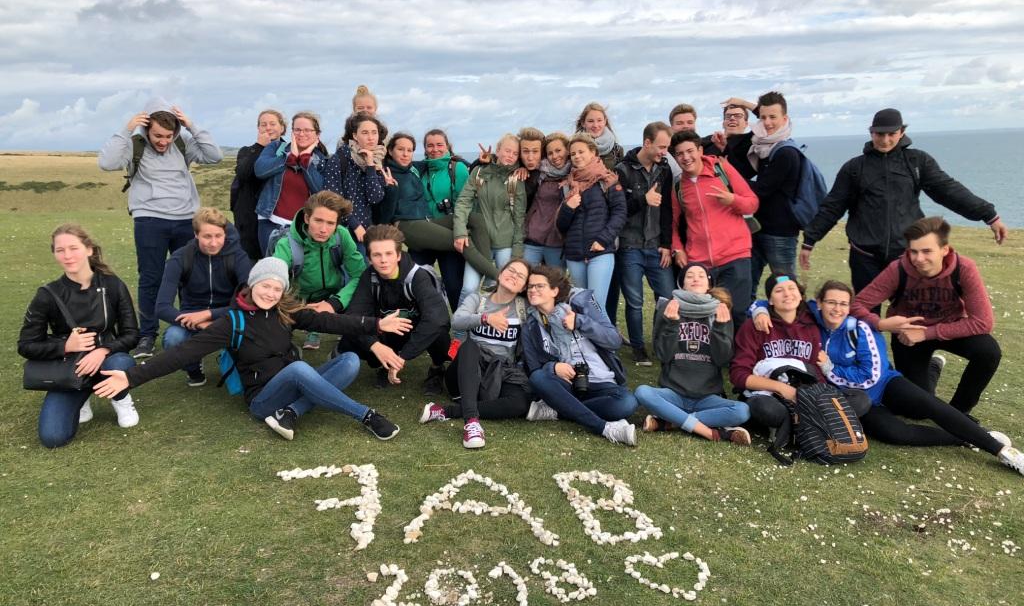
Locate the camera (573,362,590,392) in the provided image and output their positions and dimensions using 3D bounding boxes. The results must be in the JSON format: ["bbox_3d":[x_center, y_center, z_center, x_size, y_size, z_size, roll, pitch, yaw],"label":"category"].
[{"bbox_3d":[0.361,0.387,4.330,0.125,0.150,0.100,-2,-9,6],"label":"camera"}]

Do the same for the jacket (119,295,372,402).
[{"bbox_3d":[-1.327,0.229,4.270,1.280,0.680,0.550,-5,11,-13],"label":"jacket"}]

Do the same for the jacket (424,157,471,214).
[{"bbox_3d":[-0.502,-0.847,6.350,0.460,0.620,0.320,-1,11,0],"label":"jacket"}]

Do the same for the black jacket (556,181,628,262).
[{"bbox_3d":[0.515,-0.534,5.300,0.460,0.570,0.350,1,11,17],"label":"black jacket"}]

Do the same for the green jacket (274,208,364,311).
[{"bbox_3d":[-1.156,-0.244,5.000,0.540,0.570,0.440,-3,11,-9],"label":"green jacket"}]

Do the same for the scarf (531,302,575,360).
[{"bbox_3d":[0.227,0.152,4.420,0.260,0.340,0.200,-11,11,6],"label":"scarf"}]

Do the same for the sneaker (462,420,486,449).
[{"bbox_3d":[-0.200,0.642,4.226,0.100,0.110,0.270,-3,10,-5],"label":"sneaker"}]

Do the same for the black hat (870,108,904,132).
[{"bbox_3d":[2.199,-1.073,4.870,0.190,0.140,0.250,2,24,25],"label":"black hat"}]

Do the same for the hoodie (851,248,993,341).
[{"bbox_3d":[2.047,-0.037,4.130,0.620,0.500,0.460,4,13,33],"label":"hoodie"}]

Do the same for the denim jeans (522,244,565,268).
[{"bbox_3d":[0.219,-0.017,5.750,0.380,0.900,0.280,-1,11,0],"label":"denim jeans"}]

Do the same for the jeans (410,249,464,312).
[{"bbox_3d":[-0.554,-0.127,5.912,0.380,0.890,0.270,-3,11,0],"label":"jeans"}]

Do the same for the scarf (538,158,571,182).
[{"bbox_3d":[0.285,-0.874,5.420,0.250,0.170,0.220,-2,11,3],"label":"scarf"}]

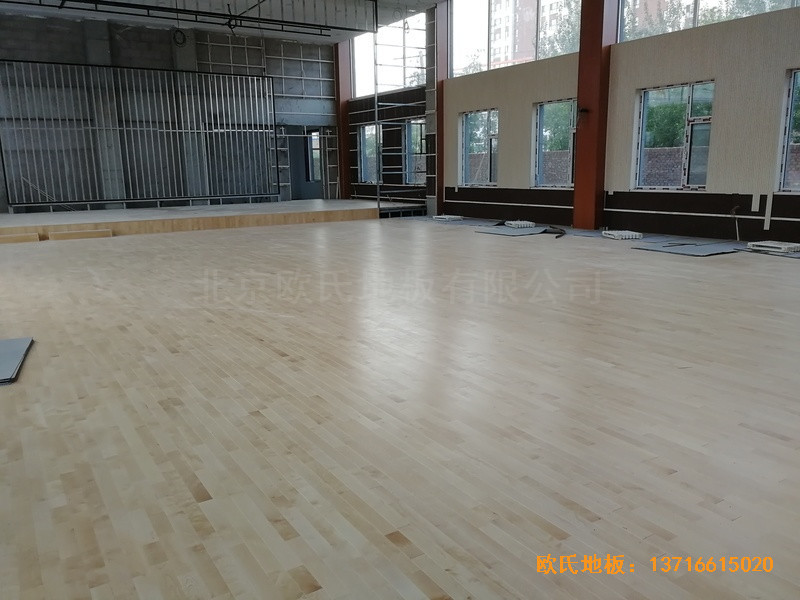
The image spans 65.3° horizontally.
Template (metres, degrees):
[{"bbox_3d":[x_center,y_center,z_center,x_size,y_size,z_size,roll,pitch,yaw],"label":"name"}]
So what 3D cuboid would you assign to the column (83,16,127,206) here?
[{"bbox_3d":[-9.301,-5.759,19.702,0.601,5.723,0.543,-8,14,-32],"label":"column"}]

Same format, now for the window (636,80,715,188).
[{"bbox_3d":[5.662,-3.327,12.861,0.150,2.095,1.765,-8,14,-32],"label":"window"}]

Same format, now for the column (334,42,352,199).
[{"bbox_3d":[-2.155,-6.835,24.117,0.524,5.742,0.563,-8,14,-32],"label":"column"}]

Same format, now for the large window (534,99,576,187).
[{"bbox_3d":[3.993,-3.835,15.411,0.150,2.095,1.765,-8,14,-32],"label":"large window"}]

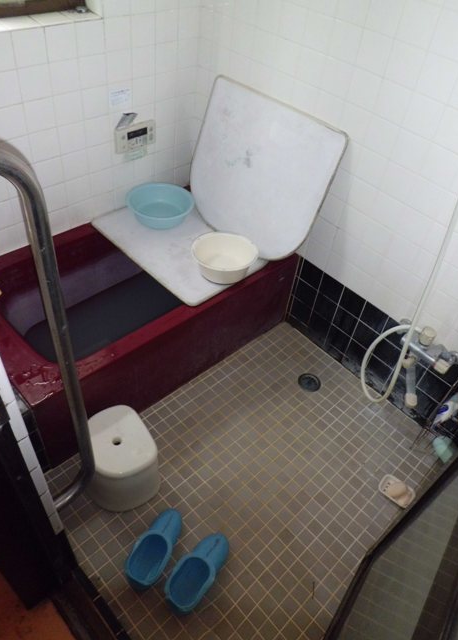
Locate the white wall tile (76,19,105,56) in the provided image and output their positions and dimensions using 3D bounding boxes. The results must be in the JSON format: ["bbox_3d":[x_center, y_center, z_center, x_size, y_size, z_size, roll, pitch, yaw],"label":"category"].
[{"bbox_3d":[-0.452,-0.917,1.563,0.106,0.106,0.010,-32,58,-33],"label":"white wall tile"}]

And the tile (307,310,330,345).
[{"bbox_3d":[0.419,0.021,2.213,0.010,0.108,0.108,-32,58,-32],"label":"tile"}]

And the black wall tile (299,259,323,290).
[{"bbox_3d":[0.348,-0.191,2.030,0.010,0.106,0.106,-32,58,-33],"label":"black wall tile"}]

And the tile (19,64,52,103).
[{"bbox_3d":[-0.647,-0.792,1.602,0.108,0.108,0.010,-32,58,-32],"label":"tile"}]

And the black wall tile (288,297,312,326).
[{"bbox_3d":[0.326,-0.042,2.184,0.010,0.106,0.106,-32,58,-33],"label":"black wall tile"}]

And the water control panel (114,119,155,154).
[{"bbox_3d":[-0.390,-0.766,1.996,0.200,0.104,0.022,-32,58,-32],"label":"water control panel"}]

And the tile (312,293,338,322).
[{"bbox_3d":[0.411,-0.055,2.058,0.010,0.106,0.106,-32,58,-33],"label":"tile"}]

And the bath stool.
[{"bbox_3d":[-0.381,0.473,1.650,0.232,0.220,0.285,-21,53,-26],"label":"bath stool"}]

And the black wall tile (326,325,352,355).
[{"bbox_3d":[0.494,0.084,2.165,0.010,0.108,0.108,-32,58,-32],"label":"black wall tile"}]

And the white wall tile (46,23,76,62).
[{"bbox_3d":[-0.556,-0.916,1.584,0.108,0.108,0.010,-32,58,-32],"label":"white wall tile"}]

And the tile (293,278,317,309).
[{"bbox_3d":[0.337,-0.116,2.107,0.010,0.106,0.106,-32,58,-33],"label":"tile"}]

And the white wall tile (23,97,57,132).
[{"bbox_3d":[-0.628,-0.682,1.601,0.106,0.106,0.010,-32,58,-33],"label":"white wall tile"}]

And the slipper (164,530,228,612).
[{"bbox_3d":[-0.096,0.765,1.495,0.120,0.085,0.252,27,48,17],"label":"slipper"}]

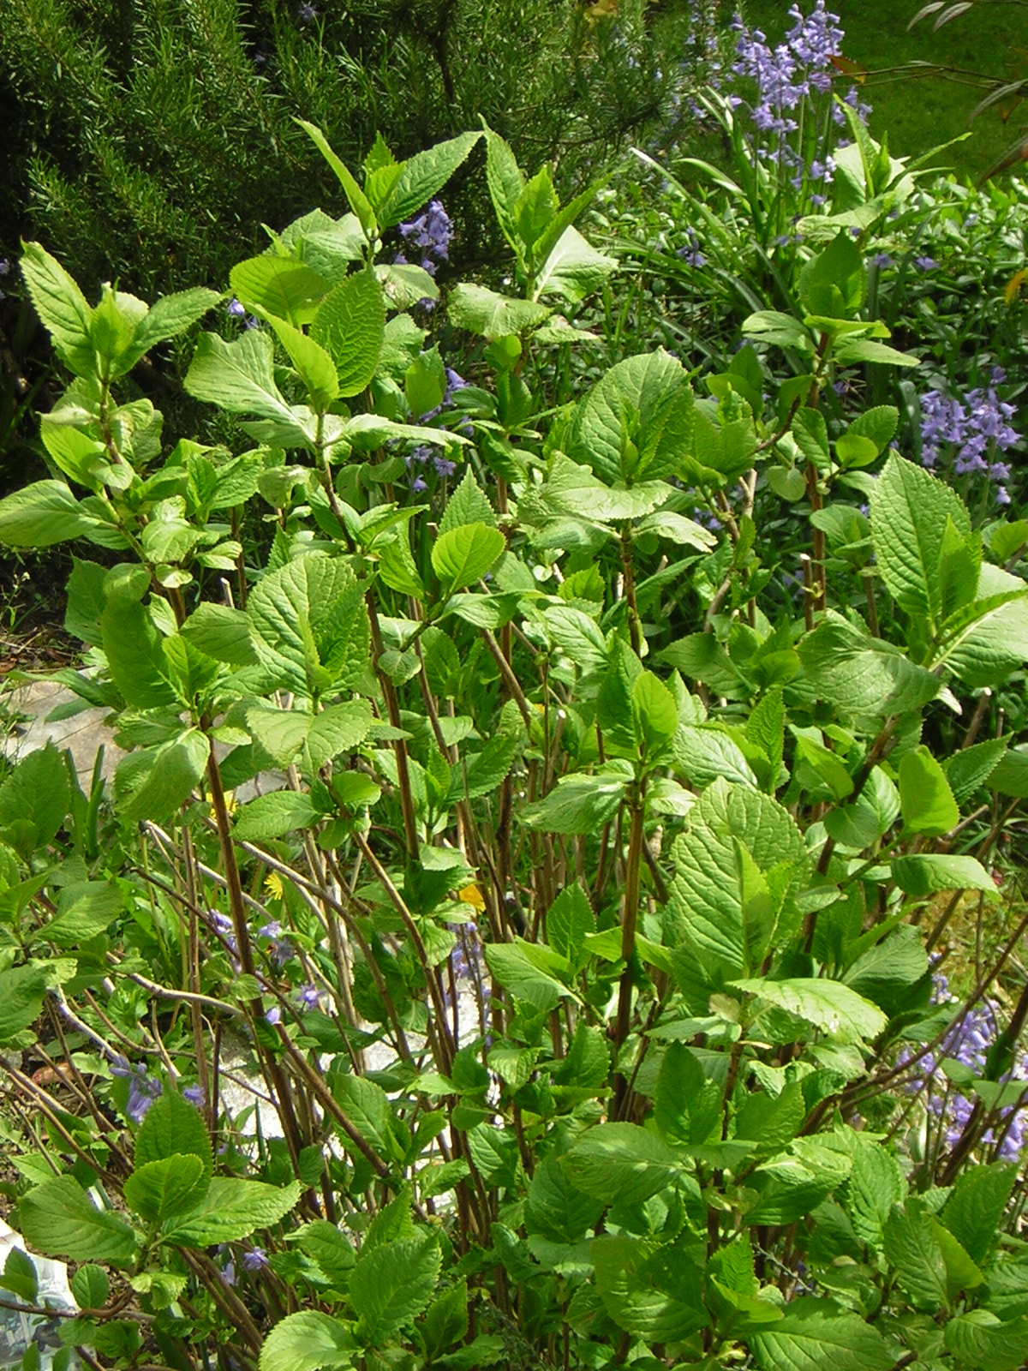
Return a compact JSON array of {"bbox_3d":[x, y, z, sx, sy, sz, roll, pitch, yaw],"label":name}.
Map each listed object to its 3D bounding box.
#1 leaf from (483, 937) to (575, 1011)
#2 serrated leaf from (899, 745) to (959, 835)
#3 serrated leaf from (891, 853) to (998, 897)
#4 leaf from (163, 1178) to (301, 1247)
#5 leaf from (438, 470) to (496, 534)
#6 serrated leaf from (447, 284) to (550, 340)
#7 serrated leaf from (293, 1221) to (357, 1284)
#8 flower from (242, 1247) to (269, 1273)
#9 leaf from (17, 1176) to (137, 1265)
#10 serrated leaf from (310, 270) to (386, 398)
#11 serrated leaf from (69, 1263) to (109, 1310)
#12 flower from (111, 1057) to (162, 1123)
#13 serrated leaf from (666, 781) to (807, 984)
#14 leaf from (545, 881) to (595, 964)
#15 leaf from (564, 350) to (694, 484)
[{"bbox_3d":[0.011,0.186,2.150,0.070,0.015,0.043,24,66,19],"label":"leaf"},{"bbox_3d":[0.273,0.069,2.220,0.043,0.065,0.020,-1,28,0],"label":"serrated leaf"},{"bbox_3d":[0.282,0.121,2.200,0.075,0.020,0.043,7,22,28],"label":"serrated leaf"},{"bbox_3d":[-0.191,0.356,2.270,0.099,0.019,0.055,-17,45,-17],"label":"leaf"},{"bbox_3d":[-0.034,-0.120,2.450,0.046,0.074,0.014,3,-2,0],"label":"leaf"},{"bbox_3d":[-0.011,-0.267,2.400,0.072,0.018,0.070,2,23,12],"label":"serrated leaf"},{"bbox_3d":[-0.130,0.392,2.330,0.059,0.020,0.036,24,62,13],"label":"serrated leaf"},{"bbox_3d":[-0.167,0.370,2.170,0.018,0.016,0.017,-6,30,-10],"label":"flower"},{"bbox_3d":[-0.303,0.373,2.317,0.090,0.022,0.056,26,63,18],"label":"leaf"},{"bbox_3d":[-0.118,-0.251,2.400,0.051,0.095,0.018,12,-5,15],"label":"serrated leaf"},{"bbox_3d":[-0.274,0.388,2.170,0.025,0.029,0.006,1,-18,0],"label":"serrated leaf"},{"bbox_3d":[-0.280,0.301,2.500,0.040,0.048,0.038,8,27,17],"label":"flower"},{"bbox_3d":[0.139,0.123,2.120,0.090,0.127,0.028,-2,-19,-3],"label":"serrated leaf"},{"bbox_3d":[0.037,0.154,2.170,0.032,0.054,0.010,2,-15,6],"label":"leaf"},{"bbox_3d":[0.088,-0.195,2.430,0.084,0.102,0.030,9,-15,3],"label":"leaf"}]

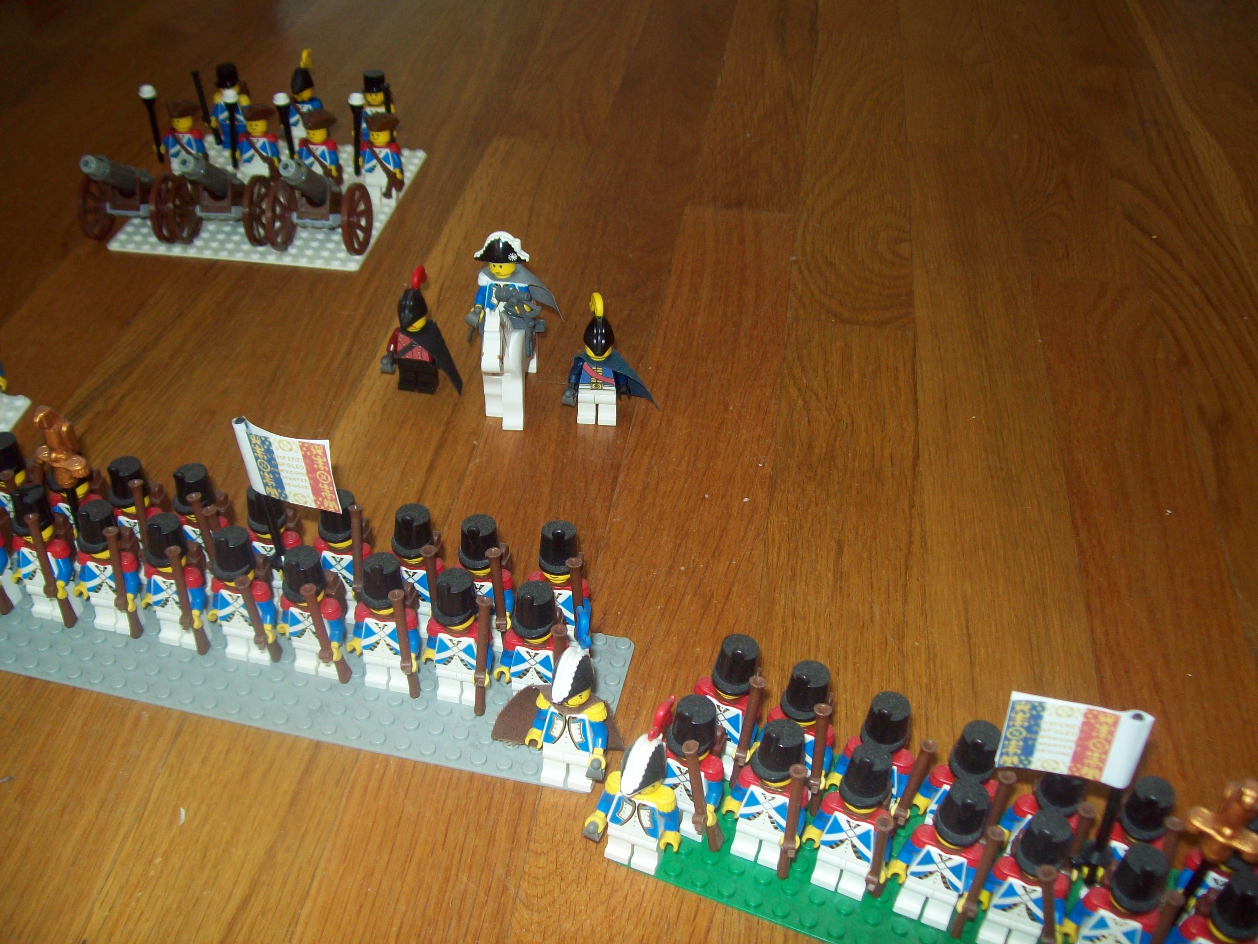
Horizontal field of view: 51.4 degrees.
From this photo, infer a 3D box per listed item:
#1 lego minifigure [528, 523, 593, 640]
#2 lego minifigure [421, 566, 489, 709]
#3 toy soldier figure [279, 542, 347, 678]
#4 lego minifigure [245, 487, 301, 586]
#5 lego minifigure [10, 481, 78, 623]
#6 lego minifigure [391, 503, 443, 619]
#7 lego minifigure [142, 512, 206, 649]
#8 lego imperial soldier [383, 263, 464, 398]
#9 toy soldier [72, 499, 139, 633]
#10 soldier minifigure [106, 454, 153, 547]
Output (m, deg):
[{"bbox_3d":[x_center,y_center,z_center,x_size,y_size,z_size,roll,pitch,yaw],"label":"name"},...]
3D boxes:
[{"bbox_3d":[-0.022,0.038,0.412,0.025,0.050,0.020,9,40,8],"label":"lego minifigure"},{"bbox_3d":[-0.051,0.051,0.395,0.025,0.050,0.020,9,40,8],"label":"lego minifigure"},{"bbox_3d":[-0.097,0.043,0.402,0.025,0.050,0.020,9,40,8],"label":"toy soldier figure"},{"bbox_3d":[-0.115,0.025,0.423,0.025,0.050,0.022,9,40,8],"label":"lego minifigure"},{"bbox_3d":[-0.187,0.028,0.417,0.025,0.050,0.022,9,40,8],"label":"lego minifigure"},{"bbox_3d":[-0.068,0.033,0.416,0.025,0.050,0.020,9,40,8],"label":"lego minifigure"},{"bbox_3d":[-0.142,0.035,0.409,0.025,0.050,0.022,9,40,8],"label":"lego minifigure"},{"bbox_3d":[-0.083,-0.056,0.520,0.032,0.055,0.019,9,40,8],"label":"lego imperial soldier"},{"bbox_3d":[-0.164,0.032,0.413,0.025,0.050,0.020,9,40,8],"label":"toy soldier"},{"bbox_3d":[-0.160,0.017,0.430,0.025,0.050,0.022,9,40,8],"label":"soldier minifigure"}]

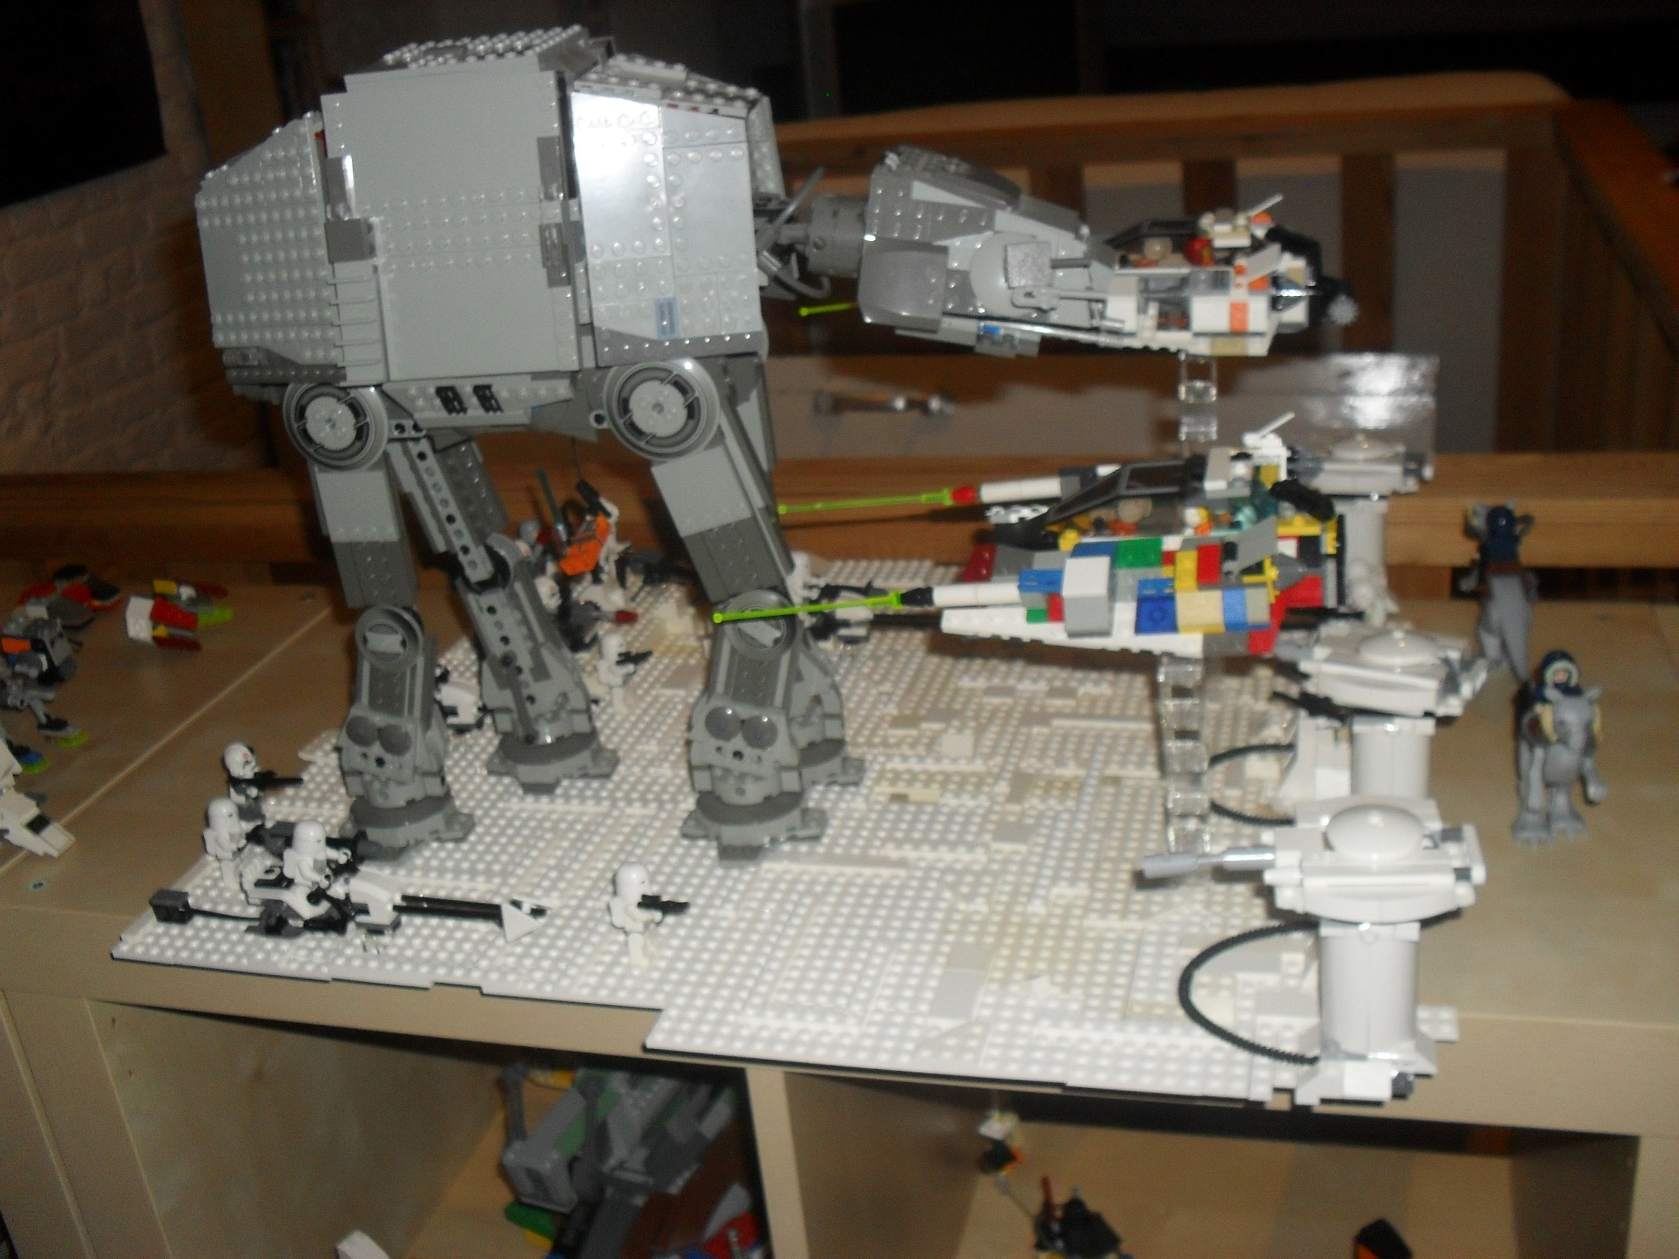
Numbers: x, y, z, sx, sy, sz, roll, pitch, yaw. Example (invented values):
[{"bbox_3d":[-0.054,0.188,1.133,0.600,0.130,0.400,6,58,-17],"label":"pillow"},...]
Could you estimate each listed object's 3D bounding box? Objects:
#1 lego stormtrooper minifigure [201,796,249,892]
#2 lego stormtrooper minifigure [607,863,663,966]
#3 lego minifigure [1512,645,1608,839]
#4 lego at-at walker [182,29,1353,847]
[{"bbox_3d":[-0.279,0.098,0.772,0.022,0.044,0.025,1,23,16],"label":"lego stormtrooper minifigure"},{"bbox_3d":[-0.082,0.114,0.683,0.023,0.044,0.025,1,23,16],"label":"lego stormtrooper minifigure"},{"bbox_3d":[0.305,0.046,0.724,0.037,0.080,0.065,-1,23,11],"label":"lego minifigure"},{"bbox_3d":[-0.037,-0.078,0.730,0.463,0.353,0.134,1,23,16],"label":"lego at-at walker"}]

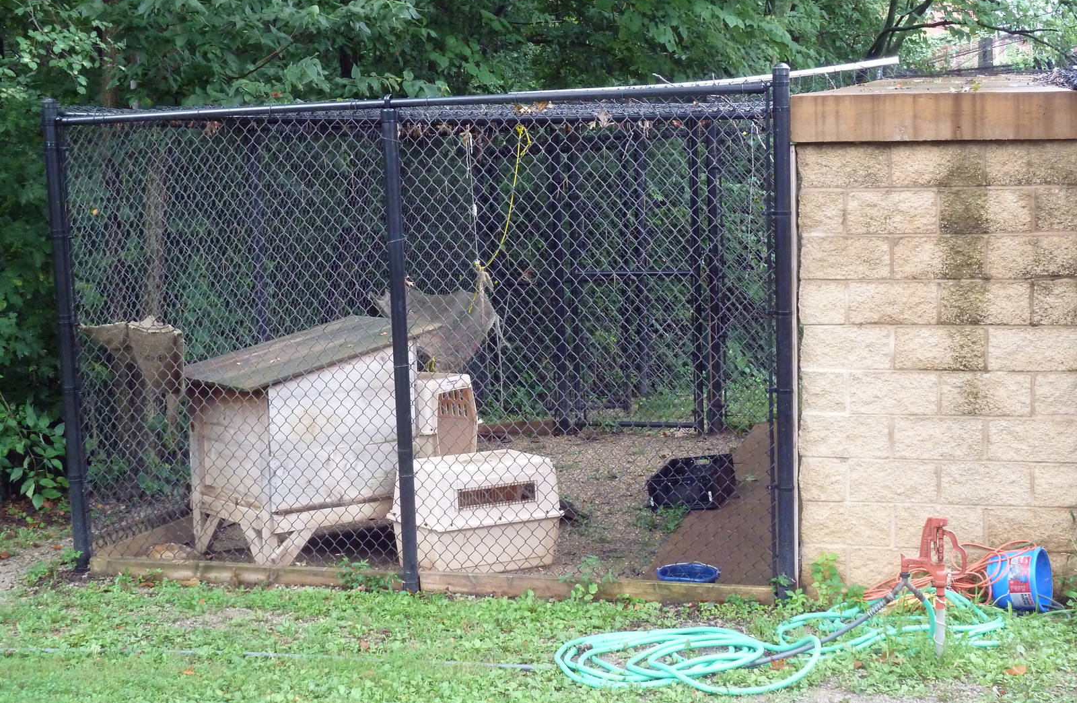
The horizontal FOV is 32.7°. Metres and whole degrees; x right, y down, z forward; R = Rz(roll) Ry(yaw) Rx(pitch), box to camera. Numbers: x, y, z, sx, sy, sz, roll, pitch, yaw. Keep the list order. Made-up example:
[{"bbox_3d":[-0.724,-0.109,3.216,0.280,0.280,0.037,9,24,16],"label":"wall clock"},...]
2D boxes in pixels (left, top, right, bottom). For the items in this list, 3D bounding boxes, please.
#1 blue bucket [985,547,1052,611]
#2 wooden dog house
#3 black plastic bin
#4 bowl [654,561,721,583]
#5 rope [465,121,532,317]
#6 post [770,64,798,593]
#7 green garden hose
[{"bbox_3d":[2.100,0.996,8.030,0.250,0.285,0.285,-3,6,36],"label":"blue bucket"},{"bbox_3d":[-1.255,0.458,9.945,1.250,1.200,0.850,-6,8,-42],"label":"wooden dog house"},{"bbox_3d":[0.915,0.785,10.850,0.385,0.210,0.560,-5,6,18],"label":"black plastic bin"},{"bbox_3d":[0.725,1.128,8.900,0.300,0.110,0.300,-2,8,0],"label":"bowl"},{"bbox_3d":[-0.230,-0.794,10.900,0.385,1.120,0.140,-2,8,-1],"label":"rope"},{"bbox_3d":[1.114,-0.073,8.320,0.077,2.420,0.077,0,9,14],"label":"post"},{"bbox_3d":[1.088,1.086,7.466,2.270,0.240,1.100,-6,10,-27],"label":"green garden hose"}]

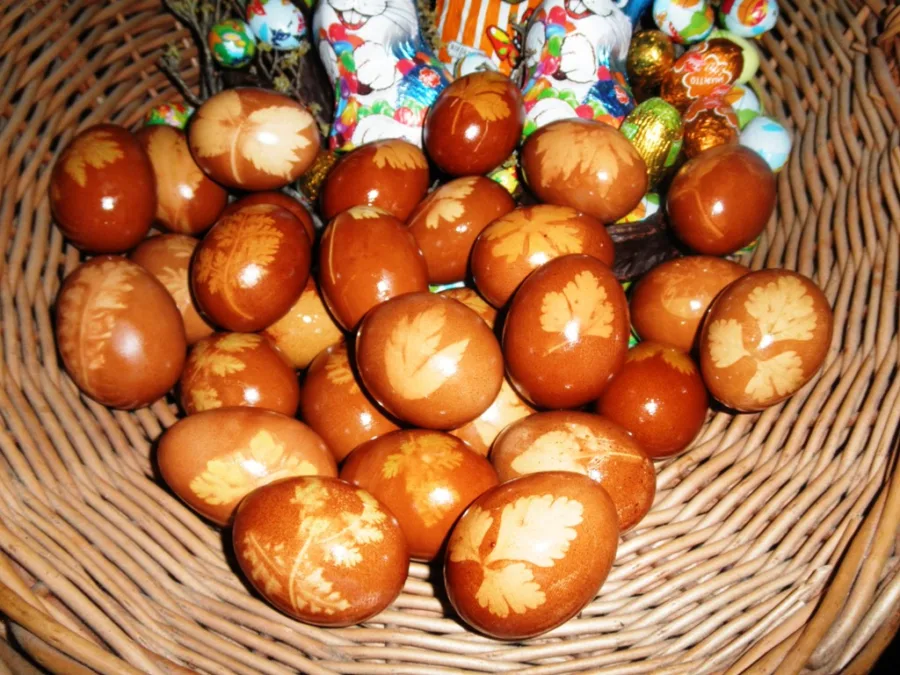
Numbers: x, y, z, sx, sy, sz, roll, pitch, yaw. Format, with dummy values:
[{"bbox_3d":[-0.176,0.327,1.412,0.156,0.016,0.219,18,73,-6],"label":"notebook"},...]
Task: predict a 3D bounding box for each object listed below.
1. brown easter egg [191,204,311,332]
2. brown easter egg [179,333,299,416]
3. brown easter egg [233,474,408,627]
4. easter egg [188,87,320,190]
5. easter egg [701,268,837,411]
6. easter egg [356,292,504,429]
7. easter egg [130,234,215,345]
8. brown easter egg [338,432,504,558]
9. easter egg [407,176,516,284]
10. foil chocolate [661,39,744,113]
[{"bbox_3d":[-0.078,-0.028,0.287,0.044,0.044,0.057,9,52,7],"label":"brown easter egg"},{"bbox_3d":[-0.087,0.020,0.298,0.057,0.044,0.044,25,56,33],"label":"brown easter egg"},{"bbox_3d":[-0.040,0.067,0.231,0.057,0.044,0.044,16,55,10],"label":"brown easter egg"},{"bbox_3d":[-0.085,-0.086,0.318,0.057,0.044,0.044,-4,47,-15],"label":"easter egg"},{"bbox_3d":[0.121,0.001,0.282,0.044,0.044,0.057,24,87,20],"label":"easter egg"},{"bbox_3d":[-0.006,0.007,0.247,0.044,0.044,0.056,-32,51,-30],"label":"easter egg"},{"bbox_3d":[-0.125,-0.022,0.327,0.043,0.043,0.056,8,49,7],"label":"easter egg"},{"bbox_3d":[-0.011,0.056,0.264,0.060,0.046,0.046,9,48,-6],"label":"brown easter egg"},{"bbox_3d":[0.005,-0.048,0.325,0.044,0.044,0.057,37,64,25],"label":"easter egg"},{"bbox_3d":[0.130,-0.135,0.376,0.043,0.029,0.029,-30,37,26],"label":"foil chocolate"}]

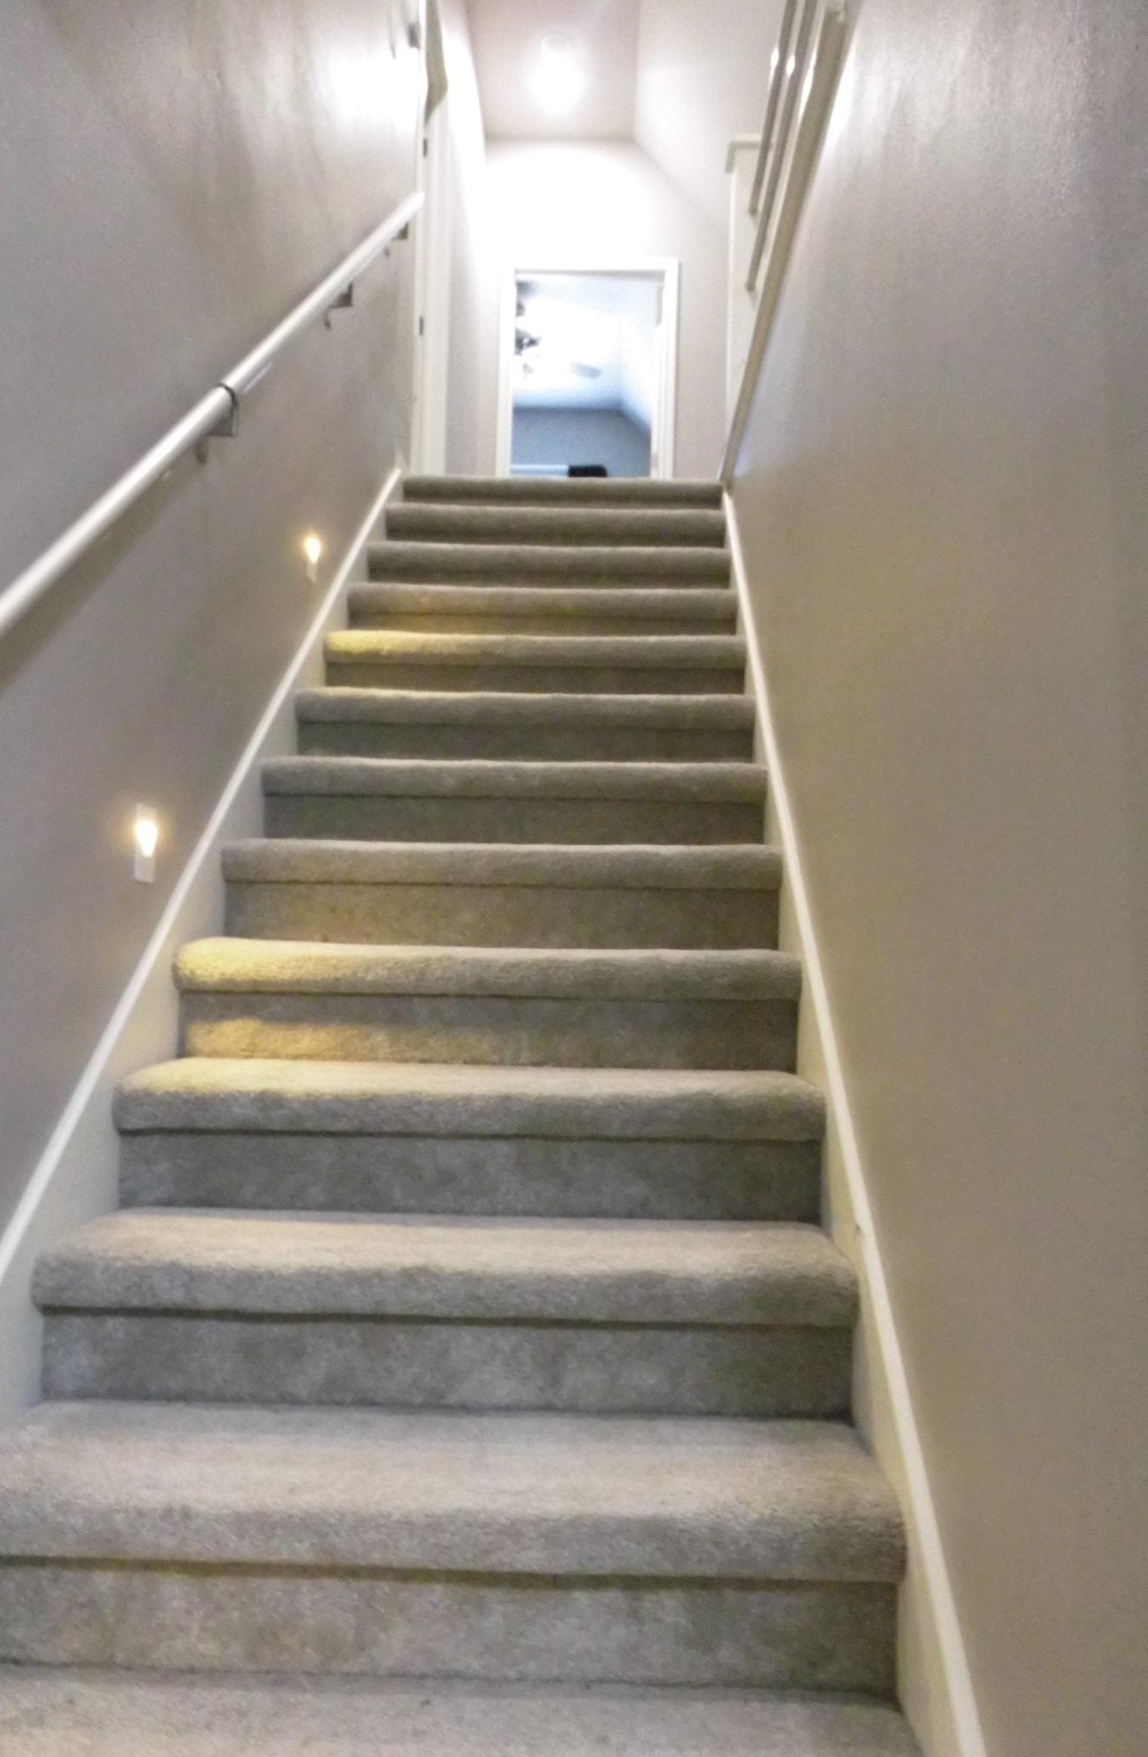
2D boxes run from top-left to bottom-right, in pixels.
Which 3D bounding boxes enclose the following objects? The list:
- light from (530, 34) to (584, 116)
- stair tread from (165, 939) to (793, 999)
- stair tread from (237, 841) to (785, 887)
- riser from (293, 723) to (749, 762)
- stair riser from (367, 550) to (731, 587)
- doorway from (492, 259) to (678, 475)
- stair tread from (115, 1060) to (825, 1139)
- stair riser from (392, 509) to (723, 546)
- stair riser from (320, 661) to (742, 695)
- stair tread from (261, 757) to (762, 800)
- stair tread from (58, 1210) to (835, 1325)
[{"bbox_3d":[-0.079,-3.834,6.053,0.230,0.250,0.200,1,-4,2],"label":"light"},{"bbox_3d":[-0.140,0.163,2.233,1.035,0.074,0.280,1,-4,2],"label":"stair tread"},{"bbox_3d":[-0.129,-0.016,2.487,1.035,0.074,0.280,1,-4,2],"label":"stair tread"},{"bbox_3d":[-0.108,-0.281,2.887,1.030,0.125,0.036,1,-3,2],"label":"riser"},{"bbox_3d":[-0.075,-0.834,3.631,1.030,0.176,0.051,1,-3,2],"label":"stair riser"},{"bbox_3d":[0.065,-2.204,6.646,0.945,2.090,0.120,1,-4,2],"label":"doorway"},{"bbox_3d":[-0.150,0.343,1.978,1.035,0.074,0.280,1,-4,2],"label":"stair tread"},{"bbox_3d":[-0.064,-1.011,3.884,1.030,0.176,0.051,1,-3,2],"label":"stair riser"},{"bbox_3d":[-0.097,-0.458,3.140,1.030,0.125,0.036,1,-3,2],"label":"stair riser"},{"bbox_3d":[-0.114,-0.192,2.734,1.030,0.075,0.269,1,-3,2],"label":"stair tread"},{"bbox_3d":[-0.161,0.522,1.724,1.035,0.074,0.280,1,-4,2],"label":"stair tread"}]

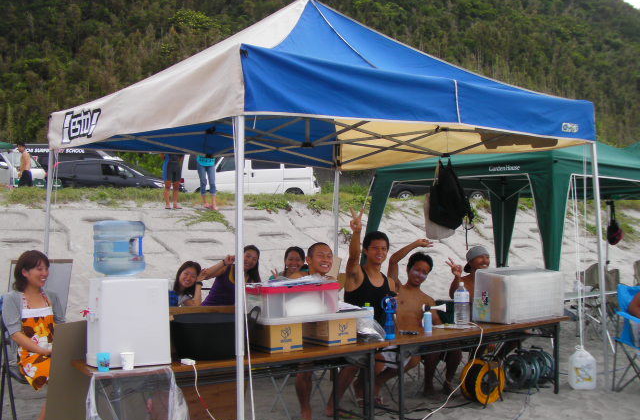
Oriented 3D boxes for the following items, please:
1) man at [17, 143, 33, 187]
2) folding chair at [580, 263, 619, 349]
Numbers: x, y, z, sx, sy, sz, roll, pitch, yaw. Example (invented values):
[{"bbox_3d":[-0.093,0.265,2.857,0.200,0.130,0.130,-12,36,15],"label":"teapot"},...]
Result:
[{"bbox_3d":[-7.440,-0.855,17.700,0.420,1.690,0.480,0,-1,-11],"label":"man"},{"bbox_3d":[2.970,0.970,7.450,0.520,0.860,0.560,0,0,20],"label":"folding chair"}]

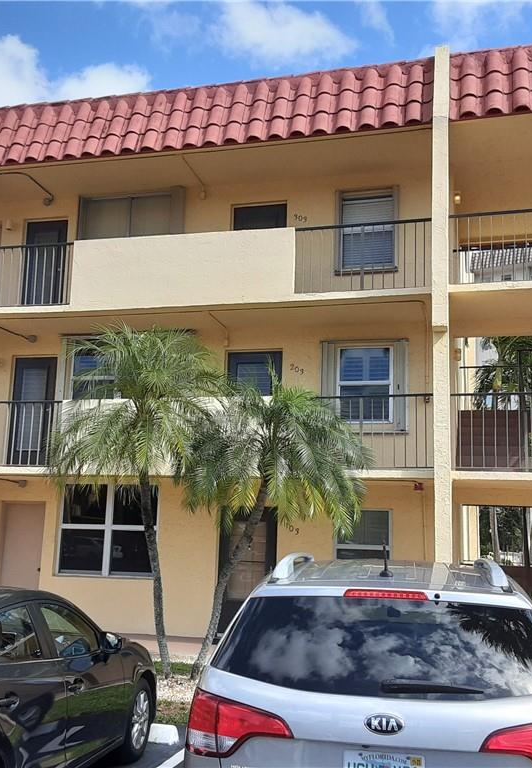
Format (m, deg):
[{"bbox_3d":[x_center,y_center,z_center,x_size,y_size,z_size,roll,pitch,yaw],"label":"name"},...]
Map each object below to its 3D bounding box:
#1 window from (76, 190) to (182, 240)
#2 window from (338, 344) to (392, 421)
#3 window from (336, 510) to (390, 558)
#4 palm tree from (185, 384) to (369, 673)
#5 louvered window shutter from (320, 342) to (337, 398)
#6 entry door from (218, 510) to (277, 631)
[{"bbox_3d":[-2.486,-2.663,14.322,2.000,1.562,0.140,-1,-10,15],"label":"window"},{"bbox_3d":[1.581,0.000,12.729,0.877,1.241,0.120,-1,-10,15],"label":"window"},{"bbox_3d":[1.509,2.571,12.314,0.878,1.192,0.100,-1,-10,15],"label":"window"},{"bbox_3d":[0.083,1.772,9.841,2.320,3.691,2.320,-1,-10,15],"label":"palm tree"},{"bbox_3d":[0.992,0.044,12.840,0.247,1.446,0.124,-1,-10,15],"label":"louvered window shutter"},{"bbox_3d":[-0.294,3.030,12.714,0.934,2.076,0.100,-1,-10,15],"label":"entry door"}]

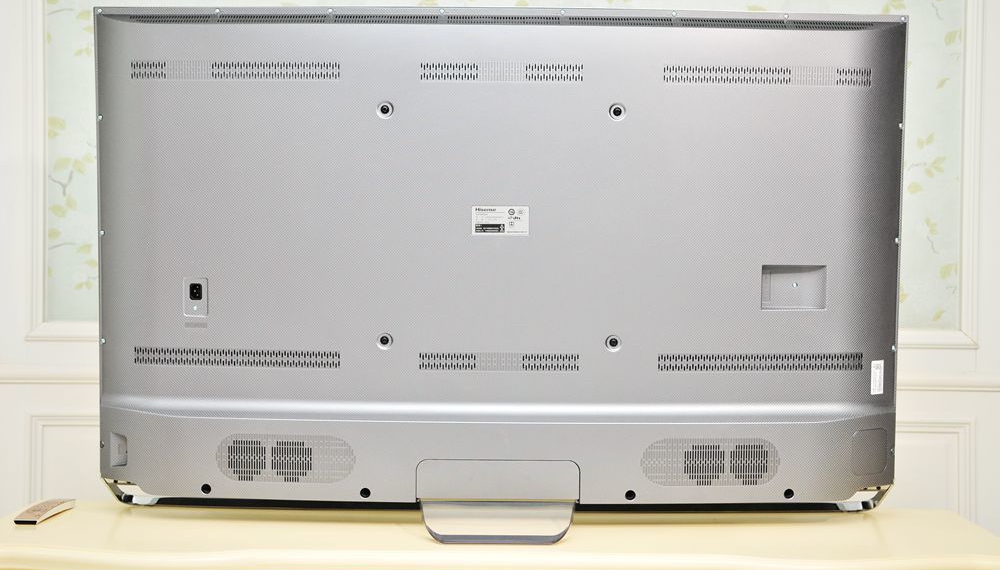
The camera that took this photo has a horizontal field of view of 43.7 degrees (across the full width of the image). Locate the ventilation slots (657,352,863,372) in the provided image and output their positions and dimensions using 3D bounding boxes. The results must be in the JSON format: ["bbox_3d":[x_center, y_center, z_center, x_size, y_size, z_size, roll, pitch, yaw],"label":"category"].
[{"bbox_3d":[0.461,0.136,2.207,0.374,0.033,0.015,0,3,-6],"label":"ventilation slots"}]

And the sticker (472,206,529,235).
[{"bbox_3d":[0.002,-0.111,2.160,0.098,0.051,0.003,1,3,0],"label":"sticker"}]

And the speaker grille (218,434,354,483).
[{"bbox_3d":[-0.372,0.302,2.178,0.248,0.087,0.015,1,3,5],"label":"speaker grille"}]

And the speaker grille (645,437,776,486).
[{"bbox_3d":[0.368,0.309,2.181,0.249,0.085,0.015,0,3,-5],"label":"speaker grille"}]

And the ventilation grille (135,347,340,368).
[{"bbox_3d":[-0.462,0.128,2.202,0.373,0.033,0.015,1,3,6],"label":"ventilation grille"}]

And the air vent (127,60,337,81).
[{"bbox_3d":[-0.460,-0.372,2.173,0.374,0.033,0.015,1,3,6],"label":"air vent"}]

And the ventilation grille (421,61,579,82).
[{"bbox_3d":[0.004,-0.366,2.149,0.281,0.033,0.015,1,3,0],"label":"ventilation grille"}]

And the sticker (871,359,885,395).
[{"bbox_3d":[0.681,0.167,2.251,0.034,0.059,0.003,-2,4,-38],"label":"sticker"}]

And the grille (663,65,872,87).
[{"bbox_3d":[0.466,-0.364,2.177,0.374,0.033,0.015,0,3,-6],"label":"grille"}]

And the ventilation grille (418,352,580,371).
[{"bbox_3d":[-0.001,0.134,2.178,0.280,0.033,0.015,1,3,0],"label":"ventilation grille"}]

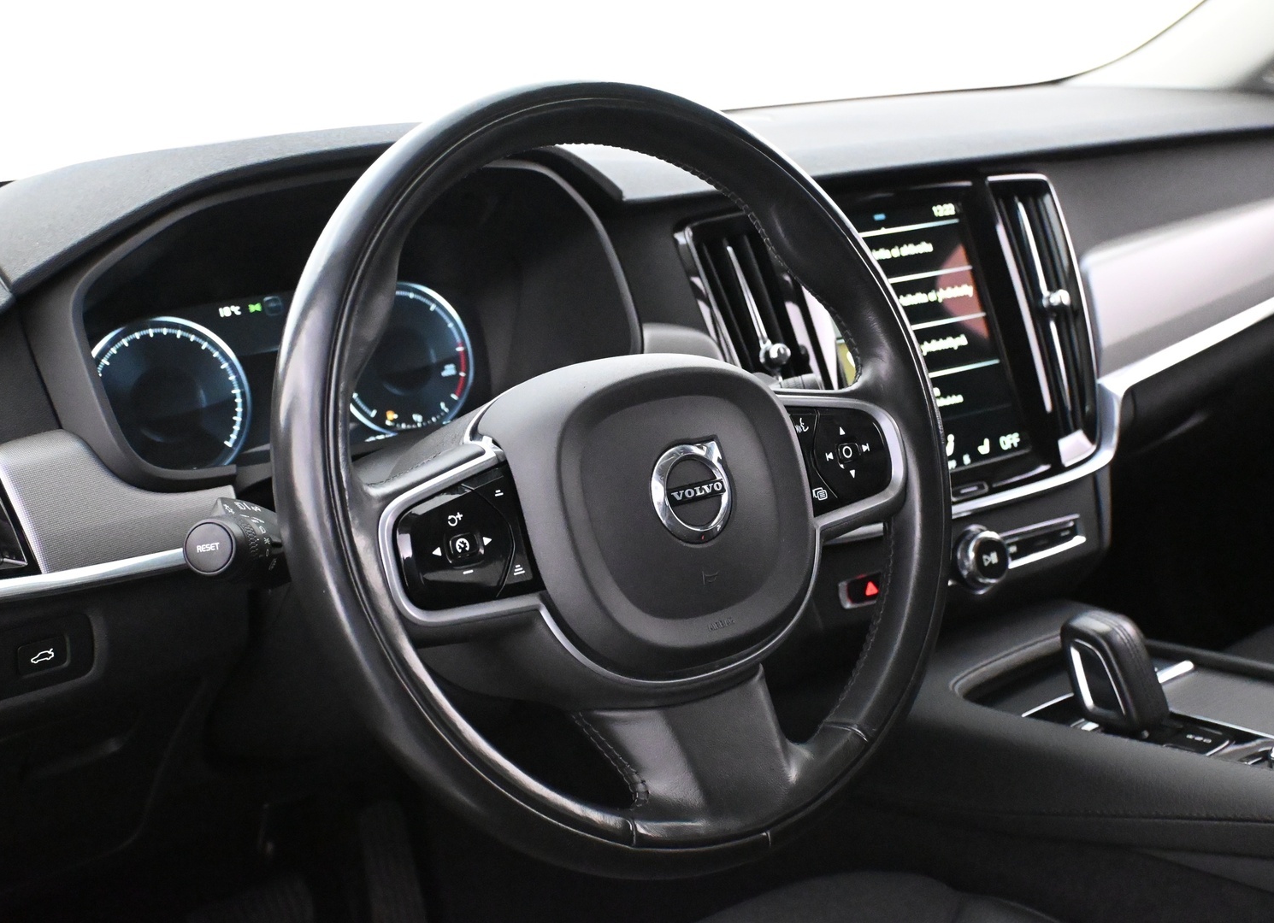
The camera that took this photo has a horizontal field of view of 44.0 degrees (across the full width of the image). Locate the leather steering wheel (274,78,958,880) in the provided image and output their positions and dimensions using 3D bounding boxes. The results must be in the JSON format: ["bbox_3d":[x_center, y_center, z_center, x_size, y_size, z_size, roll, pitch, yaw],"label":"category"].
[{"bbox_3d":[0.001,0.005,0.749,0.376,0.376,0.085,-13,-2,-36],"label":"leather steering wheel"}]

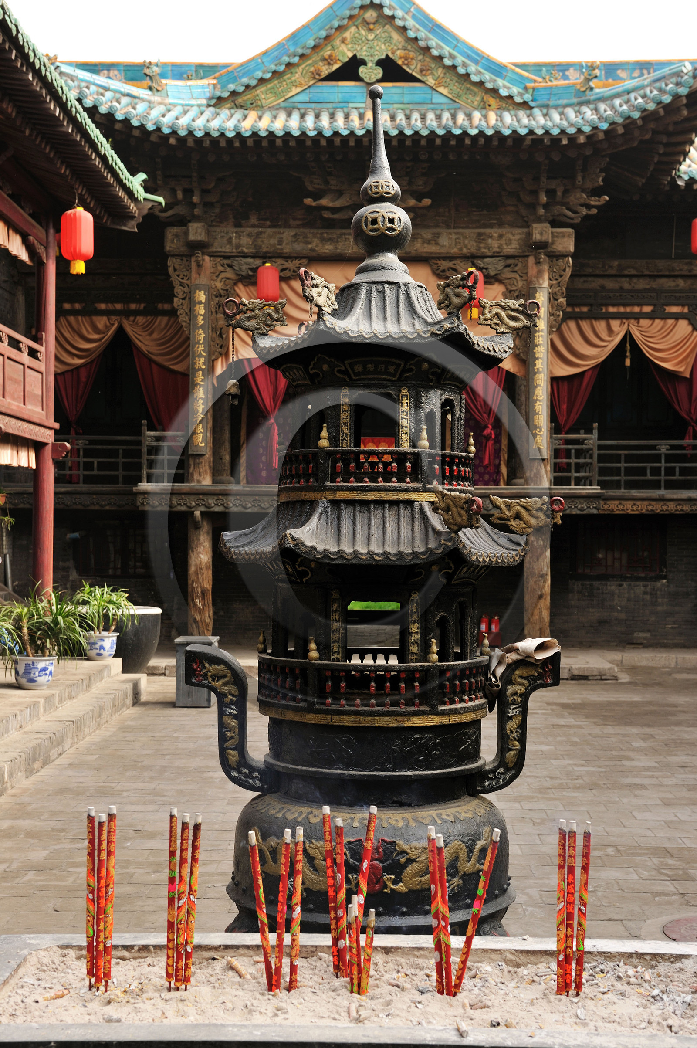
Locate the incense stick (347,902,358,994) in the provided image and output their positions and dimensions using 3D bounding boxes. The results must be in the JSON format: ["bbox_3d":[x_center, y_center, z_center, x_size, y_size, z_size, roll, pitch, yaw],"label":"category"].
[{"bbox_3d":[0.009,0.870,2.977,0.015,0.183,0.015,-2,0,1],"label":"incense stick"}]

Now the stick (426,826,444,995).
[{"bbox_3d":[0.165,0.726,2.730,0.014,0.317,0.014,-3,0,0],"label":"stick"}]

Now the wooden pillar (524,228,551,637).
[{"bbox_3d":[2.791,-1.220,21.470,0.370,6.298,0.370,0,0,1],"label":"wooden pillar"}]

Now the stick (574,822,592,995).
[{"bbox_3d":[0.441,0.722,2.730,0.014,0.325,0.014,3,0,0],"label":"stick"}]

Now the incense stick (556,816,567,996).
[{"bbox_3d":[0.401,0.719,2.730,0.014,0.330,0.014,0,0,0],"label":"incense stick"}]

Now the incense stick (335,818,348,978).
[{"bbox_3d":[-0.013,0.817,3.150,0.017,0.360,0.017,-2,0,0],"label":"incense stick"}]

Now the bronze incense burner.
[{"bbox_3d":[0.119,-0.025,7.050,1.820,4.201,1.500,0,0,1],"label":"bronze incense burner"}]

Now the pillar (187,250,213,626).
[{"bbox_3d":[-2.199,-1.044,21.530,0.370,5.947,0.370,0,0,1],"label":"pillar"}]

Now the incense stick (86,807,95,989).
[{"bbox_3d":[-0.488,0.707,2.750,0.014,0.345,0.014,0,0,0],"label":"incense stick"}]

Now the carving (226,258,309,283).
[{"bbox_3d":[-1.170,-3.664,21.000,1.189,0.342,0.150,0,0,1],"label":"carving"}]

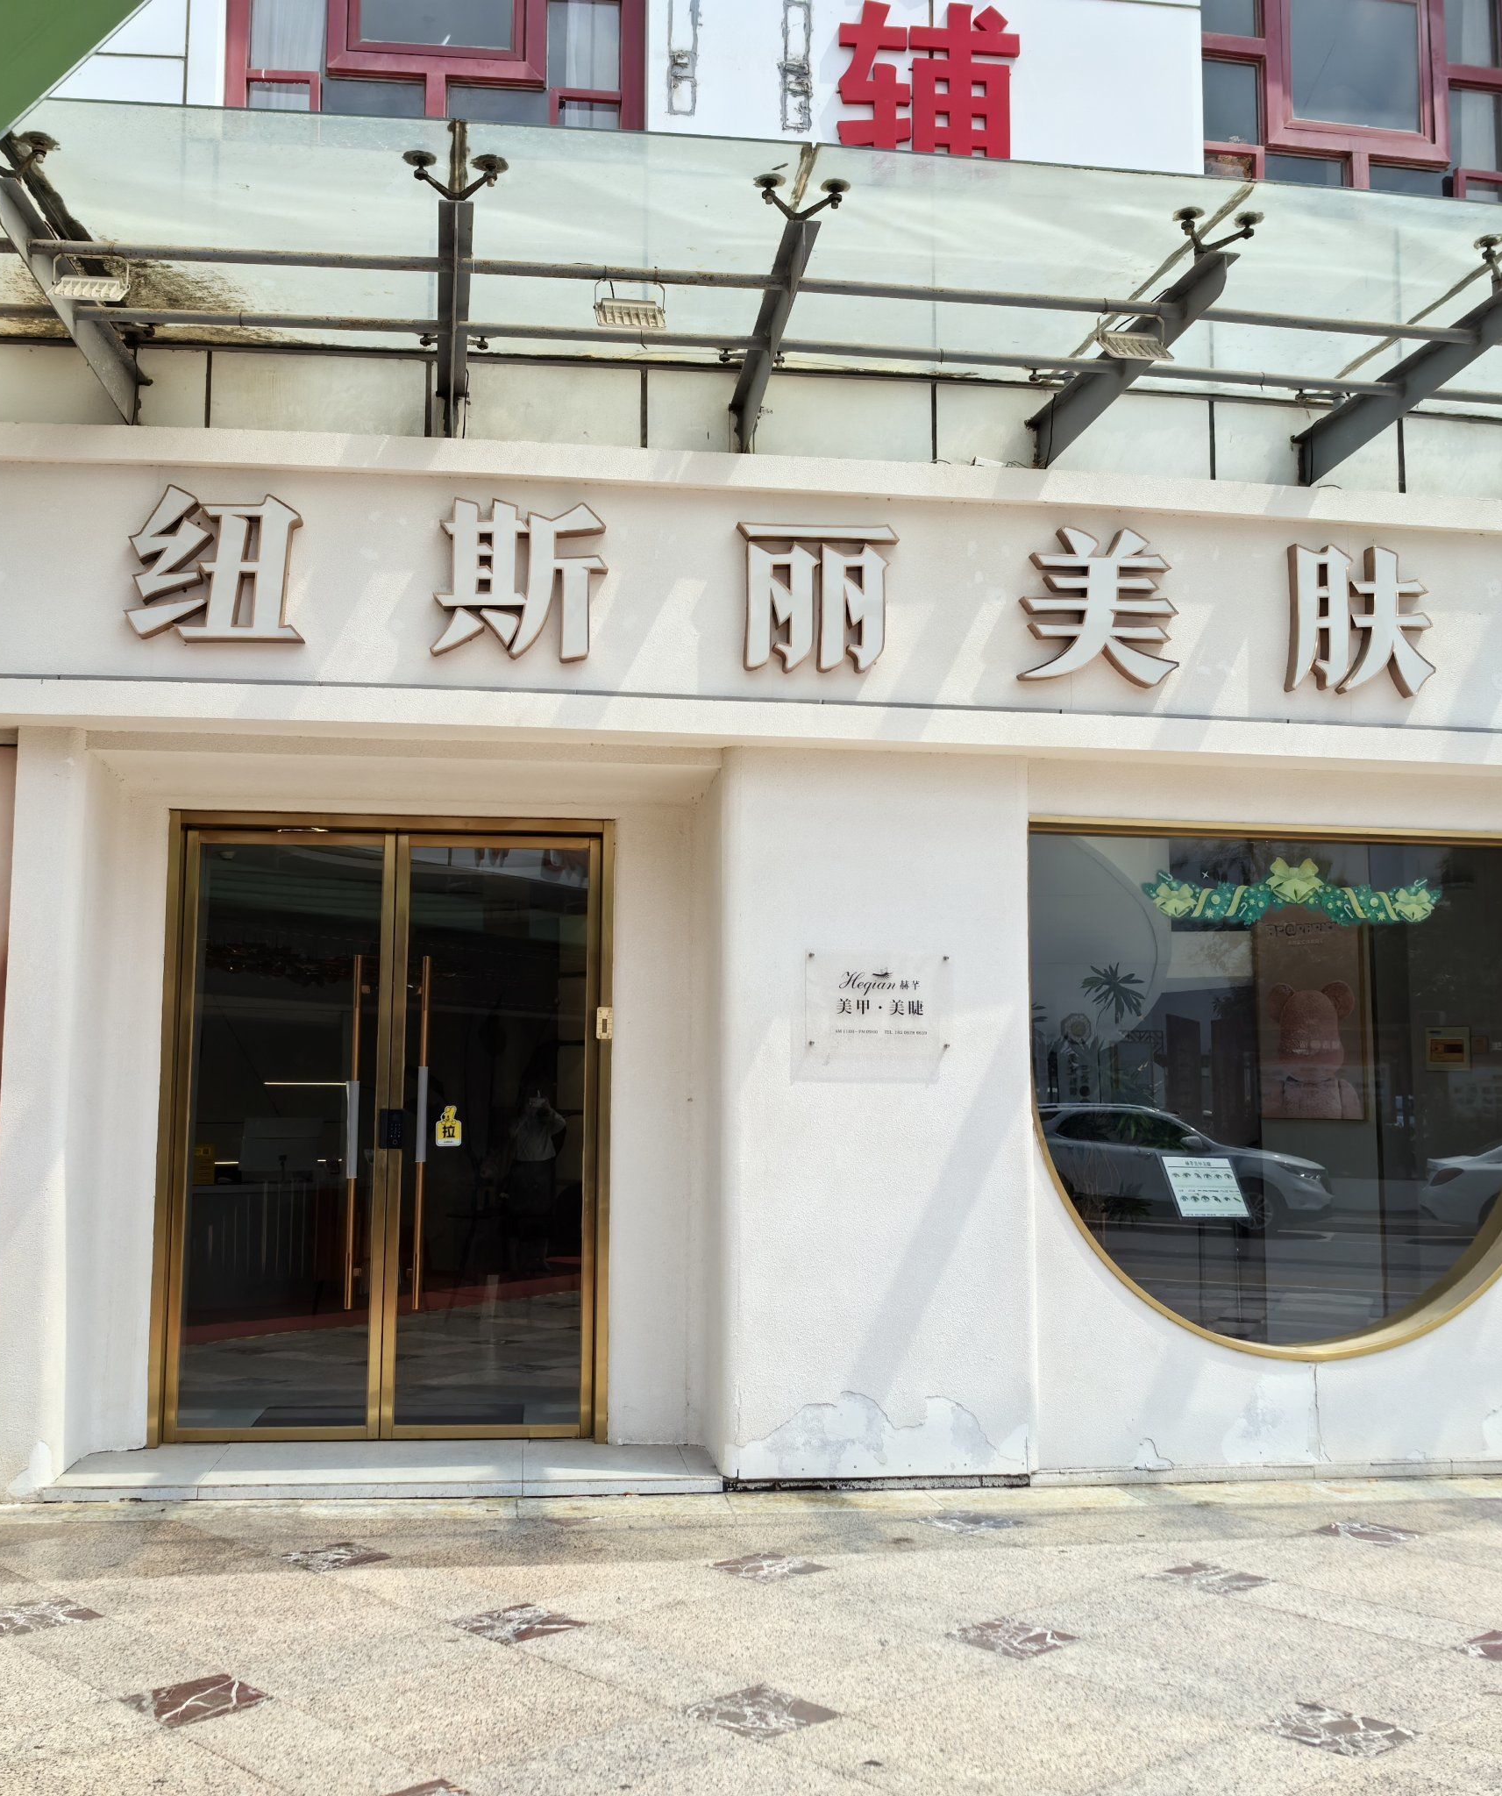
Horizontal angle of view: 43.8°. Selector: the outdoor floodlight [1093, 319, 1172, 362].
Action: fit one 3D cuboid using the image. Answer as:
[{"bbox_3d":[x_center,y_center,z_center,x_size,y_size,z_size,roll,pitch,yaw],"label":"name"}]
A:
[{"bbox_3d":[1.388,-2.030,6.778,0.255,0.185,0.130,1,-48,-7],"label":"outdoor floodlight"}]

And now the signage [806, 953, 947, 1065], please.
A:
[{"bbox_3d":[0.510,0.417,7.494,0.593,0.397,0.030,1,-6,-7],"label":"signage"}]

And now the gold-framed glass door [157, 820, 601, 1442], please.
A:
[{"bbox_3d":[-1.554,0.967,7.896,1.857,2.619,0.100,1,-6,-6],"label":"gold-framed glass door"}]

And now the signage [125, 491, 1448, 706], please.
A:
[{"bbox_3d":[0.233,-1.199,7.436,5.232,0.665,0.100,1,-6,-7],"label":"signage"}]

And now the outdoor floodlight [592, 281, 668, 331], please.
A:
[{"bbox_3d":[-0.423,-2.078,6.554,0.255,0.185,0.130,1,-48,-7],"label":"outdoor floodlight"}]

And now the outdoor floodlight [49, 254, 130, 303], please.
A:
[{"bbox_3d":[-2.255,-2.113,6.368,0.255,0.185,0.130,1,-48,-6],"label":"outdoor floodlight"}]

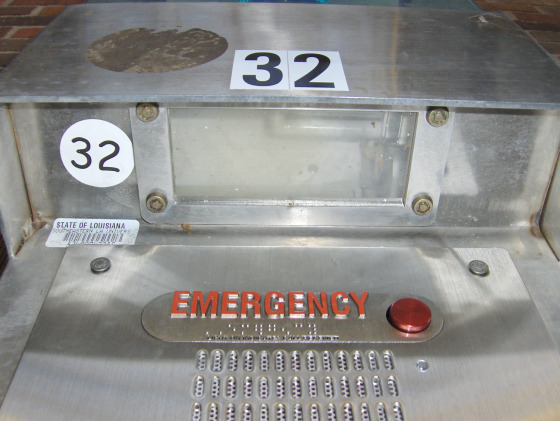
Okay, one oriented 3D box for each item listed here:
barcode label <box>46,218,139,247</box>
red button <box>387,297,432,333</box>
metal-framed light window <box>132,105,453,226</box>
[{"bbox_3d":[-0.105,0.013,0.322,0.050,0.022,0.003,1,-48,-2],"label":"barcode label"},{"bbox_3d":[0.062,0.051,0.273,0.019,0.019,0.007,1,-54,-2],"label":"red button"},{"bbox_3d":[0.007,-0.028,0.315,0.171,0.006,0.080,1,-61,-2],"label":"metal-framed light window"}]

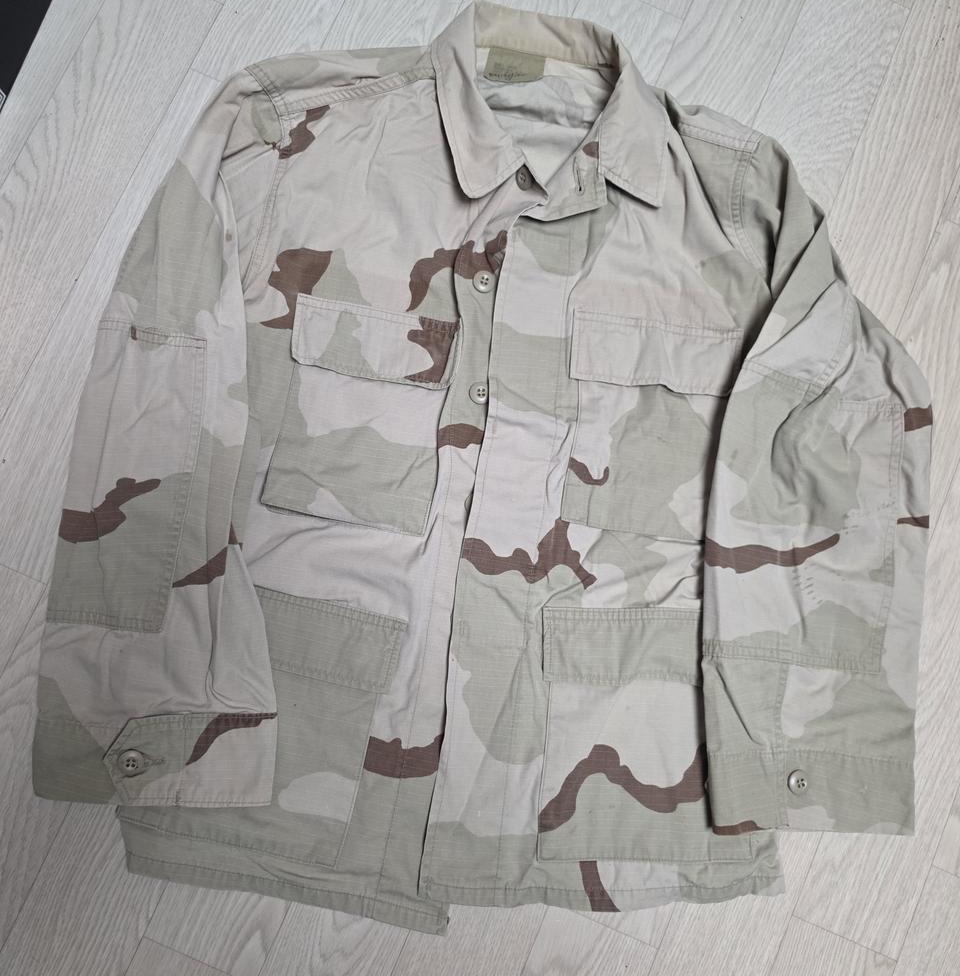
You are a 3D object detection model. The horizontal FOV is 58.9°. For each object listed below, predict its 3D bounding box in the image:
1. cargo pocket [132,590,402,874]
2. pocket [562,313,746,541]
[{"bbox_3d":[-0.170,0.183,0.678,0.179,0.020,0.200,16,83,-2],"label":"cargo pocket"},{"bbox_3d":[0.145,-0.056,0.717,0.147,0.020,0.180,5,83,-3],"label":"pocket"}]

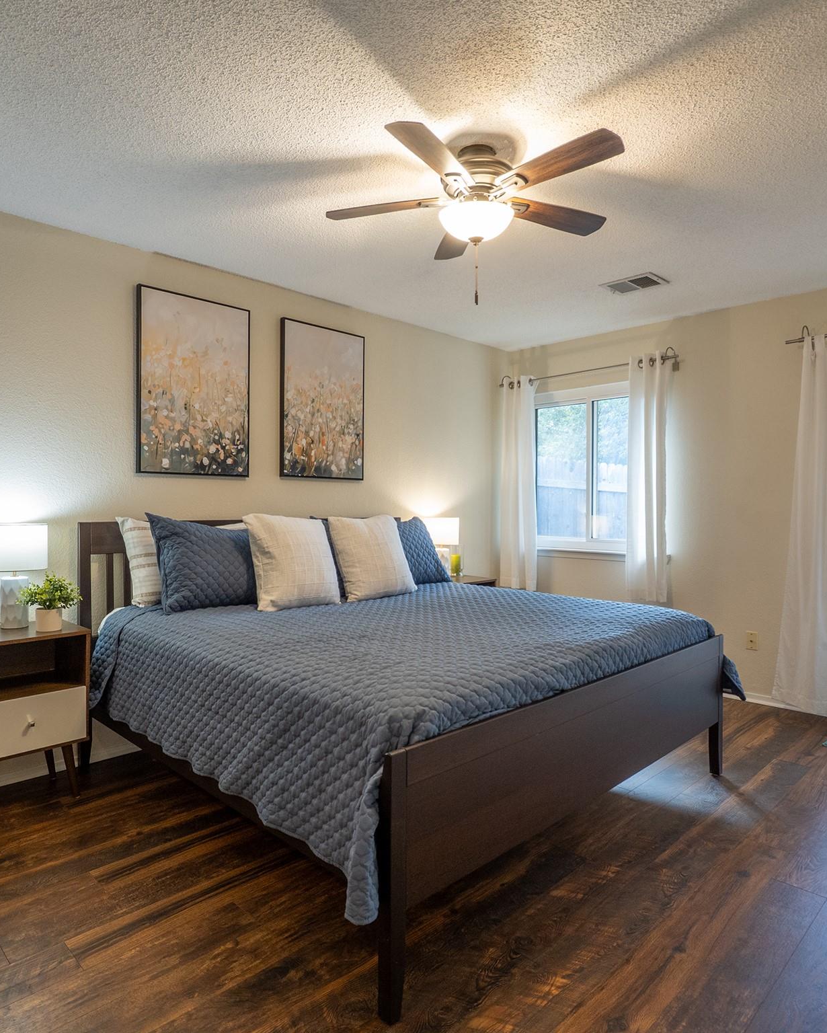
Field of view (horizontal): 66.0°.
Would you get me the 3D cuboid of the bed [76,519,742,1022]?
[{"bbox_3d":[-0.073,0.599,2.899,2.032,1.138,2.091,0,0,-44],"label":"bed"}]

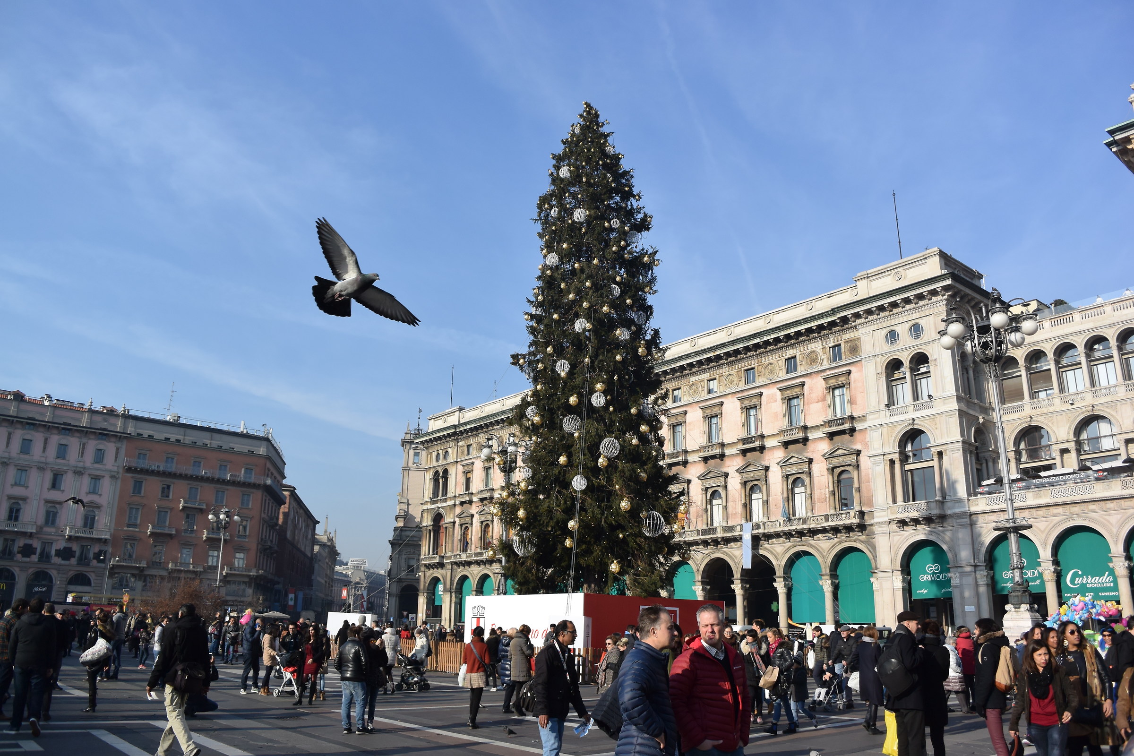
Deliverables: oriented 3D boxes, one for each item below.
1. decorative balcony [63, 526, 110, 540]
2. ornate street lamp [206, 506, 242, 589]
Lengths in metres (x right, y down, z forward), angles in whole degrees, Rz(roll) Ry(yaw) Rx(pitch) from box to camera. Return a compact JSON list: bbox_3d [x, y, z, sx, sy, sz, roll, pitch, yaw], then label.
[{"bbox_3d":[-58.568,19.115,104.100,4.555,1.250,1.100,14,-21,-38],"label":"decorative balcony"},{"bbox_3d":[-36.363,20.050,88.575,3.500,13.100,3.500,14,-21,-38],"label":"ornate street lamp"}]

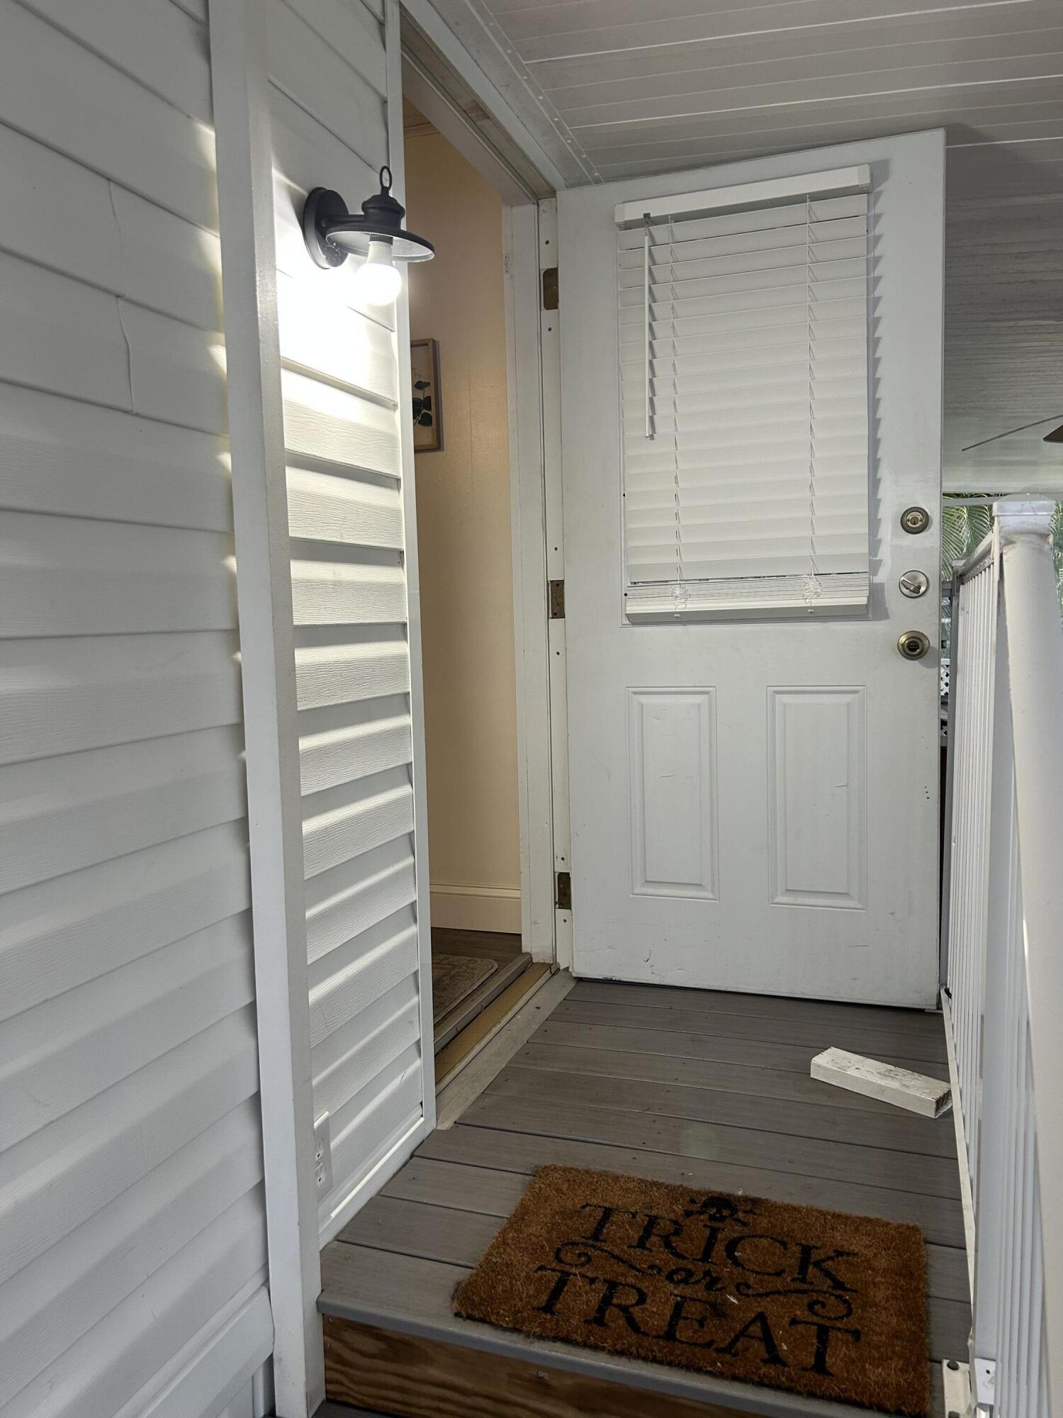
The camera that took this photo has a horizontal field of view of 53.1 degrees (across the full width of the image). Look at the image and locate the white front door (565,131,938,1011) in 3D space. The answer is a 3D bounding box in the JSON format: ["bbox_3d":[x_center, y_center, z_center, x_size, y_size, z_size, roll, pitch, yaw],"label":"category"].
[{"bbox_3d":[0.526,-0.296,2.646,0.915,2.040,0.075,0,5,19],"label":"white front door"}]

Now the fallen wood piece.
[{"bbox_3d":[0.710,0.757,2.162,0.088,0.037,0.272,-6,6,-44],"label":"fallen wood piece"}]

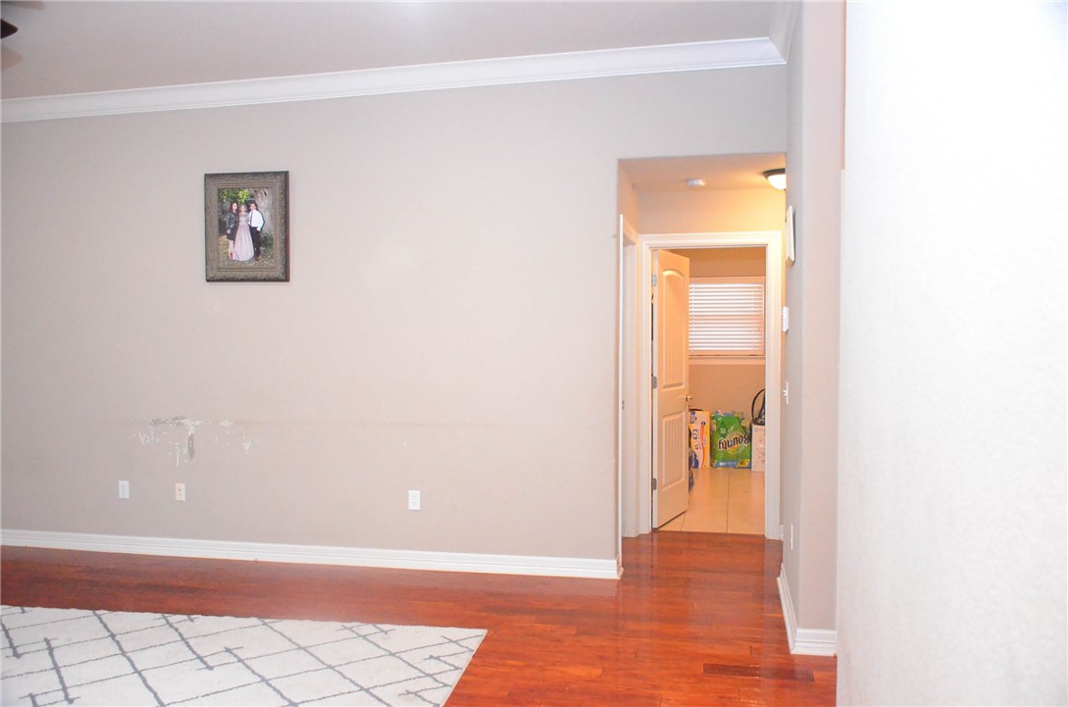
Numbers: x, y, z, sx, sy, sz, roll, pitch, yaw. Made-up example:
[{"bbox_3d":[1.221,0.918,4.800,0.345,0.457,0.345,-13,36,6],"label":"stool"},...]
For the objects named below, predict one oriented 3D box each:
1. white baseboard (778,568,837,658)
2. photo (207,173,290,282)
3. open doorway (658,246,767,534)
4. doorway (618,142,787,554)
[{"bbox_3d":[1.407,1.281,4.622,0.179,0.118,1.254,0,2,12],"label":"white baseboard"},{"bbox_3d":[-1.818,-0.801,5.644,0.581,0.685,0.040,0,2,12],"label":"photo"},{"bbox_3d":[1.242,0.269,6.341,0.800,2.045,0.140,0,2,12],"label":"open doorway"},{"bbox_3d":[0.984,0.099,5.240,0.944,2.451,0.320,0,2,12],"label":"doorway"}]

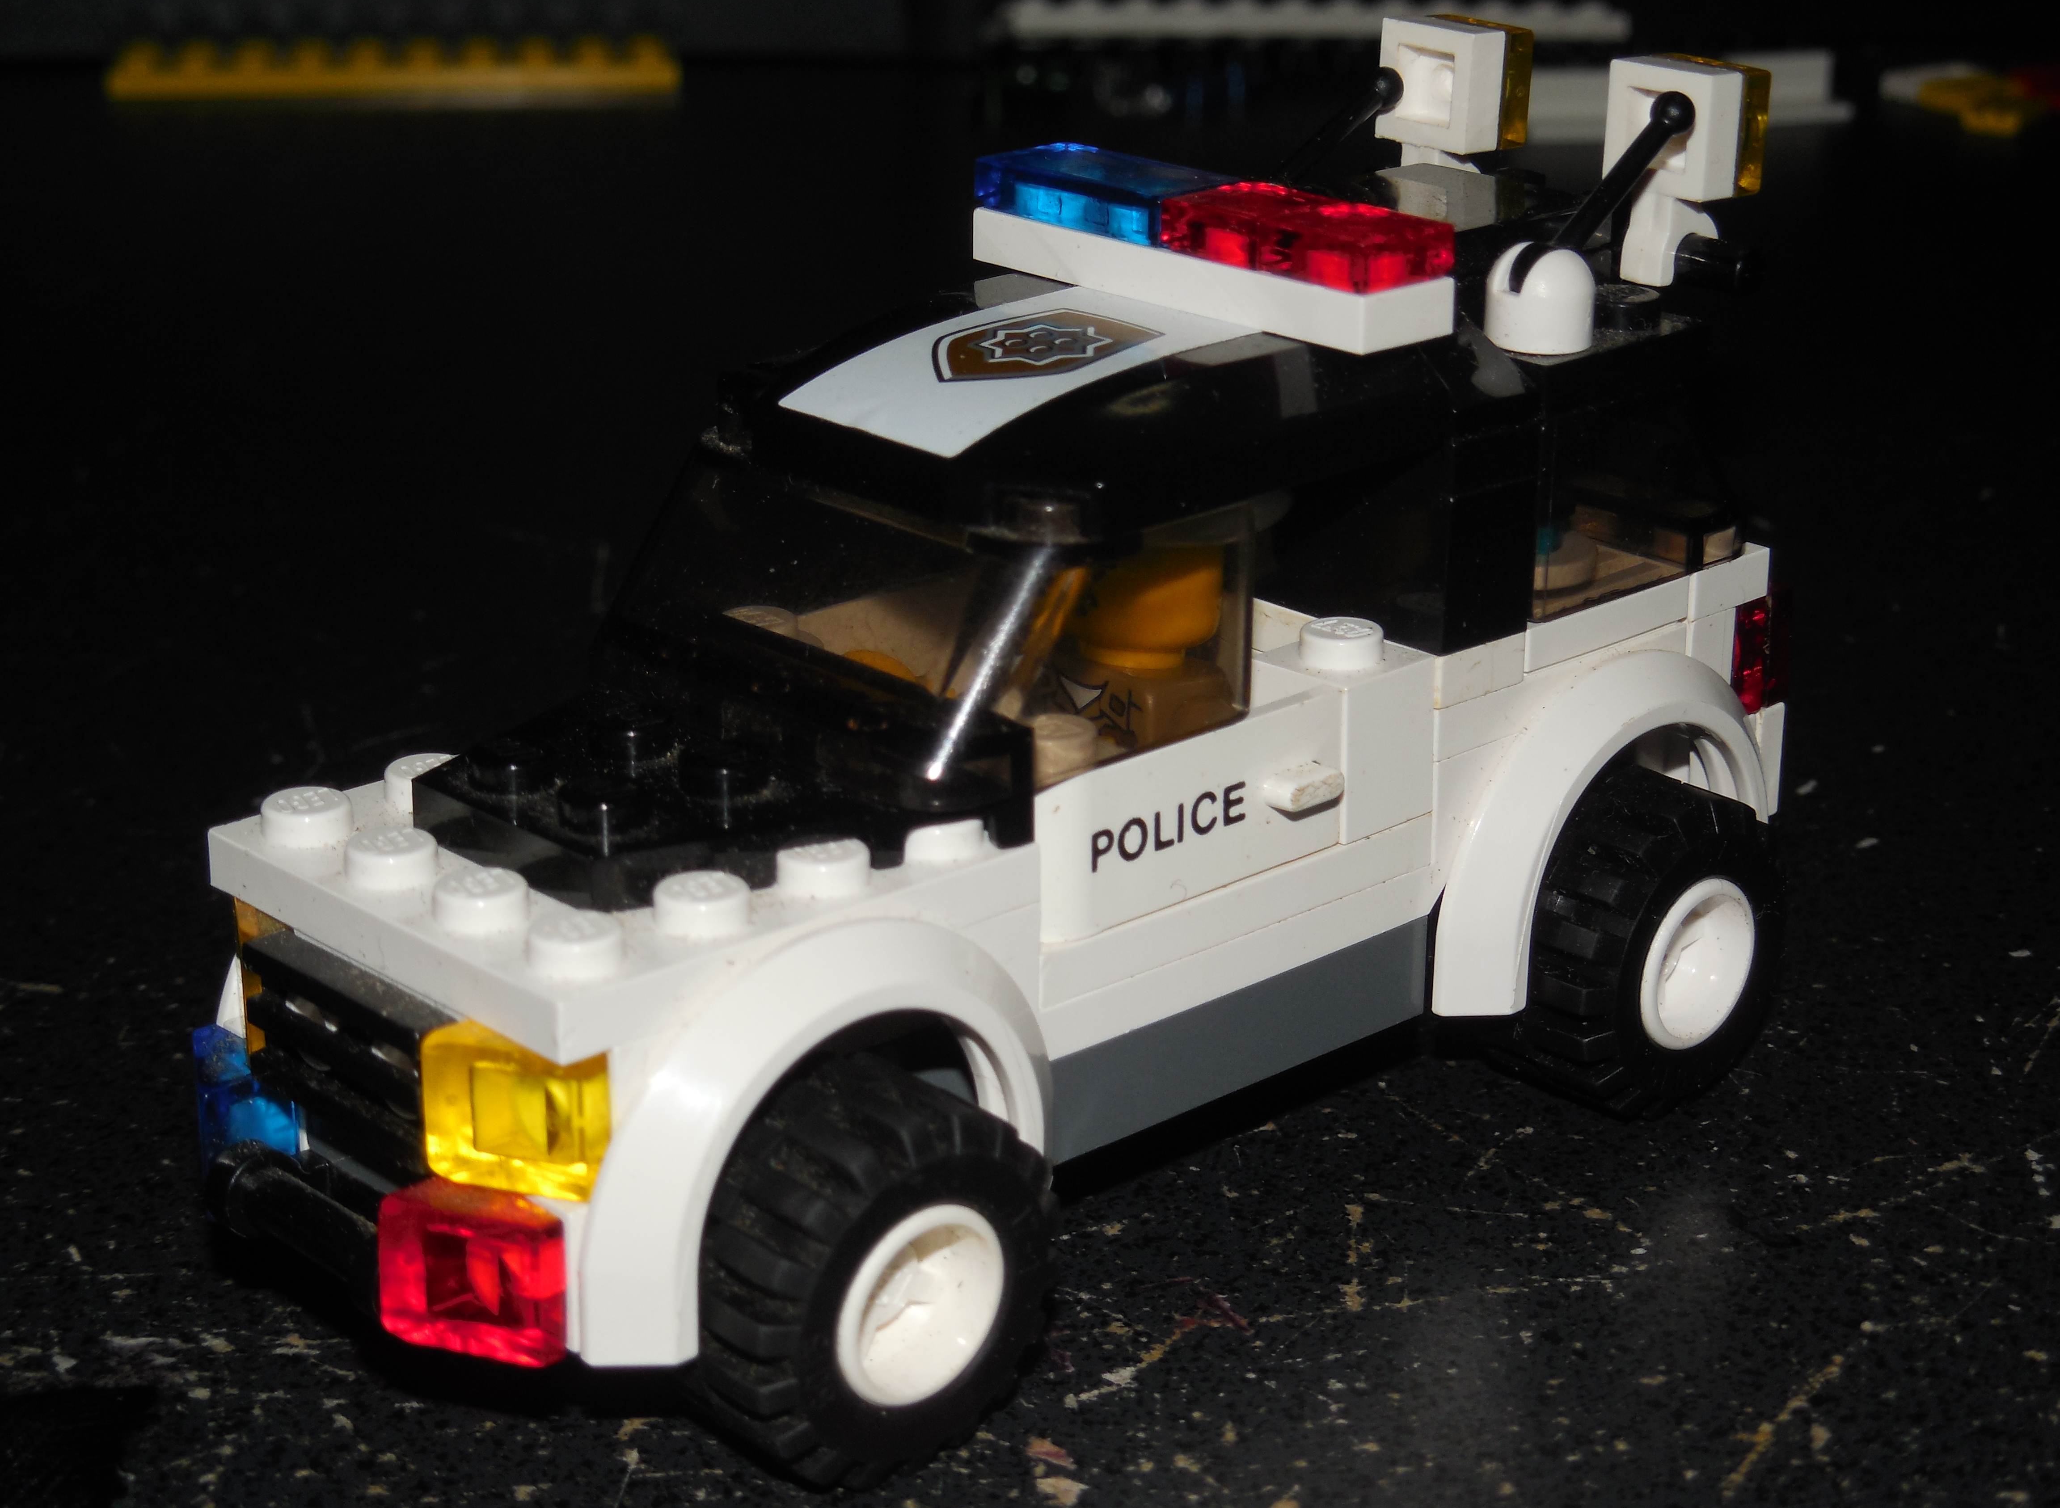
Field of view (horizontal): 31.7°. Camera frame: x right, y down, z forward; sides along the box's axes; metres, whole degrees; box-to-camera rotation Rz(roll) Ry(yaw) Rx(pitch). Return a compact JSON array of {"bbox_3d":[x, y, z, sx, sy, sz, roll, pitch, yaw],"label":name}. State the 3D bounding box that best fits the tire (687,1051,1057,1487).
[{"bbox_3d":[-0.010,0.026,0.190,0.021,0.021,0.012,-17,26,-40],"label":"tire"}]

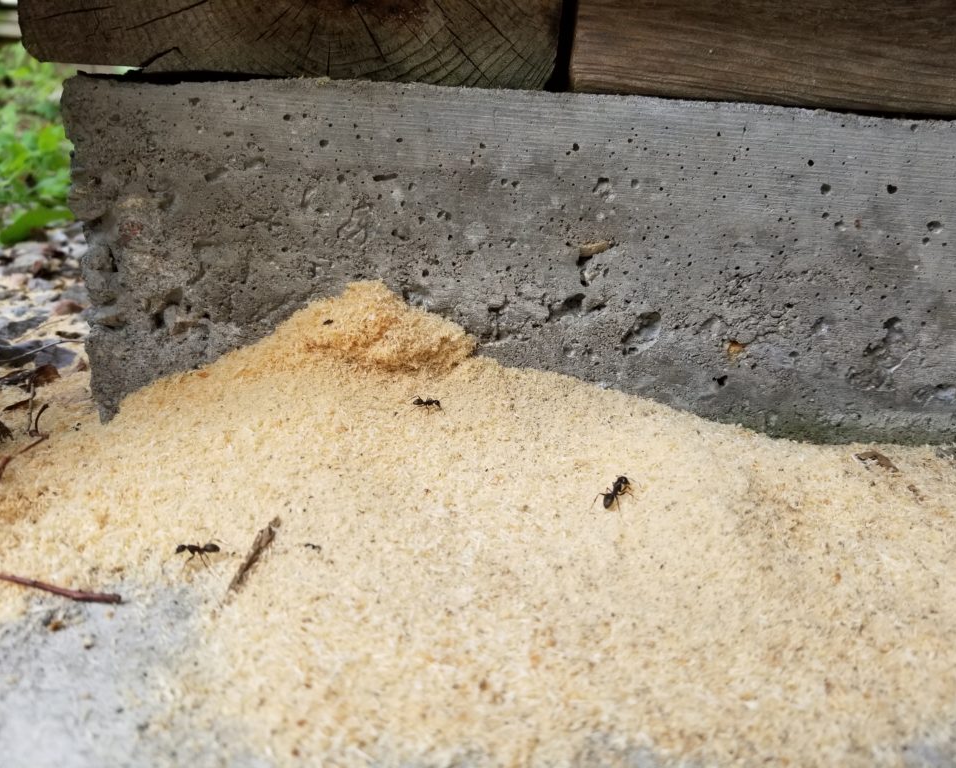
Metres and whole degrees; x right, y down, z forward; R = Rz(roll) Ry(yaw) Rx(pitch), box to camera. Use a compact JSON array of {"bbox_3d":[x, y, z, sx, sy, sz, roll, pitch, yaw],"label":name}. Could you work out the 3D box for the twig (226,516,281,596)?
[{"bbox_3d":[-0.056,0.043,0.190,0.003,0.003,0.025,8,31,9],"label":"twig"}]

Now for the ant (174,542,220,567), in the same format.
[{"bbox_3d":[-0.071,0.043,0.194,0.011,0.004,0.005,4,28,2],"label":"ant"}]

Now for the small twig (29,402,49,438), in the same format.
[{"bbox_3d":[-0.146,0.012,0.256,0.004,0.006,0.016,-2,24,-13],"label":"small twig"}]

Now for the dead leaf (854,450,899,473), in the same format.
[{"bbox_3d":[0.138,0.027,0.266,0.013,0.003,0.007,17,27,29],"label":"dead leaf"}]

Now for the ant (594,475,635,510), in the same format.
[{"bbox_3d":[0.039,0.030,0.218,0.007,0.004,0.012,20,36,25],"label":"ant"}]

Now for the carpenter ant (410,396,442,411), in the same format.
[{"bbox_3d":[-0.017,0.006,0.250,0.010,0.003,0.005,4,31,1],"label":"carpenter ant"}]

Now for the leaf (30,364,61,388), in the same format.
[{"bbox_3d":[-0.164,-0.003,0.291,0.009,0.005,0.010,3,23,0],"label":"leaf"}]

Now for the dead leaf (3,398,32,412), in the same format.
[{"bbox_3d":[-0.164,0.008,0.274,0.003,0.003,0.011,17,27,29],"label":"dead leaf"}]

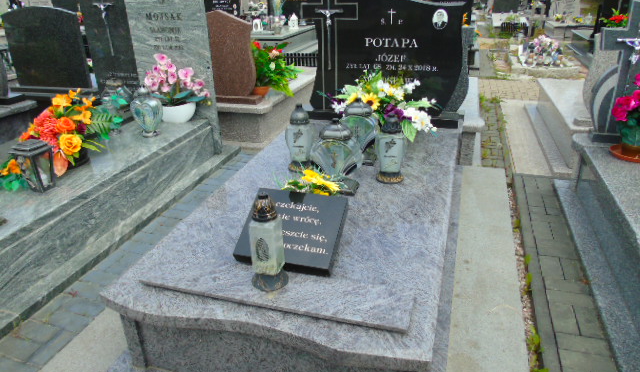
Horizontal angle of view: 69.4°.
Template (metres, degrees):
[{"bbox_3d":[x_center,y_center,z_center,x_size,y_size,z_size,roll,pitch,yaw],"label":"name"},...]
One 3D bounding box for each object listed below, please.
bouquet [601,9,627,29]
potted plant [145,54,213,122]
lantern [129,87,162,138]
[{"bbox_3d":[4.362,-2.405,6.800,0.450,0.400,0.360,6,27,16],"label":"bouquet"},{"bbox_3d":[-1.119,-0.757,3.603,0.440,0.520,0.280,6,26,16],"label":"potted plant"},{"bbox_3d":[-1.266,-0.549,3.376,0.180,0.350,0.120,3,25,9],"label":"lantern"}]

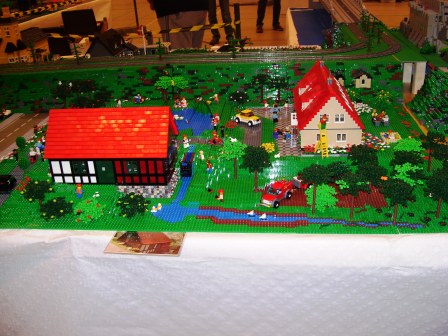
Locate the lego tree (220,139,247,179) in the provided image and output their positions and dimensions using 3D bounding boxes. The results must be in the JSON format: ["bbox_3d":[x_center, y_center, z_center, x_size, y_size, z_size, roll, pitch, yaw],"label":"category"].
[{"bbox_3d":[0.029,-0.025,1.378,0.078,0.125,0.078,0,26,6],"label":"lego tree"}]

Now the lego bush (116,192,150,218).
[{"bbox_3d":[-0.230,0.102,1.195,0.084,0.076,0.084,0,26,6],"label":"lego bush"}]

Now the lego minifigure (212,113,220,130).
[{"bbox_3d":[-0.028,-0.164,1.696,0.020,0.052,0.026,-10,30,-14],"label":"lego minifigure"}]

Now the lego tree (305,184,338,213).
[{"bbox_3d":[0.255,0.080,1.206,0.085,0.072,0.085,1,29,5],"label":"lego tree"}]

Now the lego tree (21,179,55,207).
[{"bbox_3d":[-0.506,0.073,1.274,0.086,0.082,0.086,0,26,6],"label":"lego tree"}]

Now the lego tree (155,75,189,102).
[{"bbox_3d":[-0.232,-0.353,2.102,0.153,0.115,0.130,0,26,6],"label":"lego tree"}]

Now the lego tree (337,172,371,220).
[{"bbox_3d":[0.319,0.075,1.151,0.083,0.129,0.083,1,29,5],"label":"lego tree"}]

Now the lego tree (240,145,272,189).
[{"bbox_3d":[0.088,0.008,1.284,0.084,0.136,0.084,1,29,5],"label":"lego tree"}]

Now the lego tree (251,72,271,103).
[{"bbox_3d":[0.161,-0.347,2.034,0.086,0.128,0.086,0,26,6],"label":"lego tree"}]

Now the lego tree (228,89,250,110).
[{"bbox_3d":[0.062,-0.274,1.879,0.080,0.065,0.080,1,29,5],"label":"lego tree"}]

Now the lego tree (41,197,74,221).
[{"bbox_3d":[-0.424,0.113,1.194,0.082,0.072,0.082,0,26,6],"label":"lego tree"}]

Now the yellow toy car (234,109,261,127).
[{"bbox_3d":[0.094,-0.195,1.817,0.088,0.045,0.048,17,32,36],"label":"yellow toy car"}]

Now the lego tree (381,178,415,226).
[{"bbox_3d":[0.409,0.084,1.107,0.078,0.123,0.078,0,26,6],"label":"lego tree"}]

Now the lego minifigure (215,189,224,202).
[{"bbox_3d":[-0.010,0.075,1.268,0.025,0.042,0.018,17,34,32],"label":"lego minifigure"}]

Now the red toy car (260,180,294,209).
[{"bbox_3d":[0.146,0.074,1.260,0.035,0.040,0.094,21,36,36],"label":"red toy car"}]

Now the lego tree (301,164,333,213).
[{"bbox_3d":[0.228,0.059,1.177,0.073,0.139,0.073,1,29,5],"label":"lego tree"}]

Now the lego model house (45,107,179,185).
[{"bbox_3d":[-0.335,-0.081,1.404,0.371,0.208,0.190,0,29,5],"label":"lego model house"}]

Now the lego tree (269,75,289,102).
[{"bbox_3d":[0.237,-0.338,2.018,0.085,0.119,0.085,0,26,6],"label":"lego tree"}]

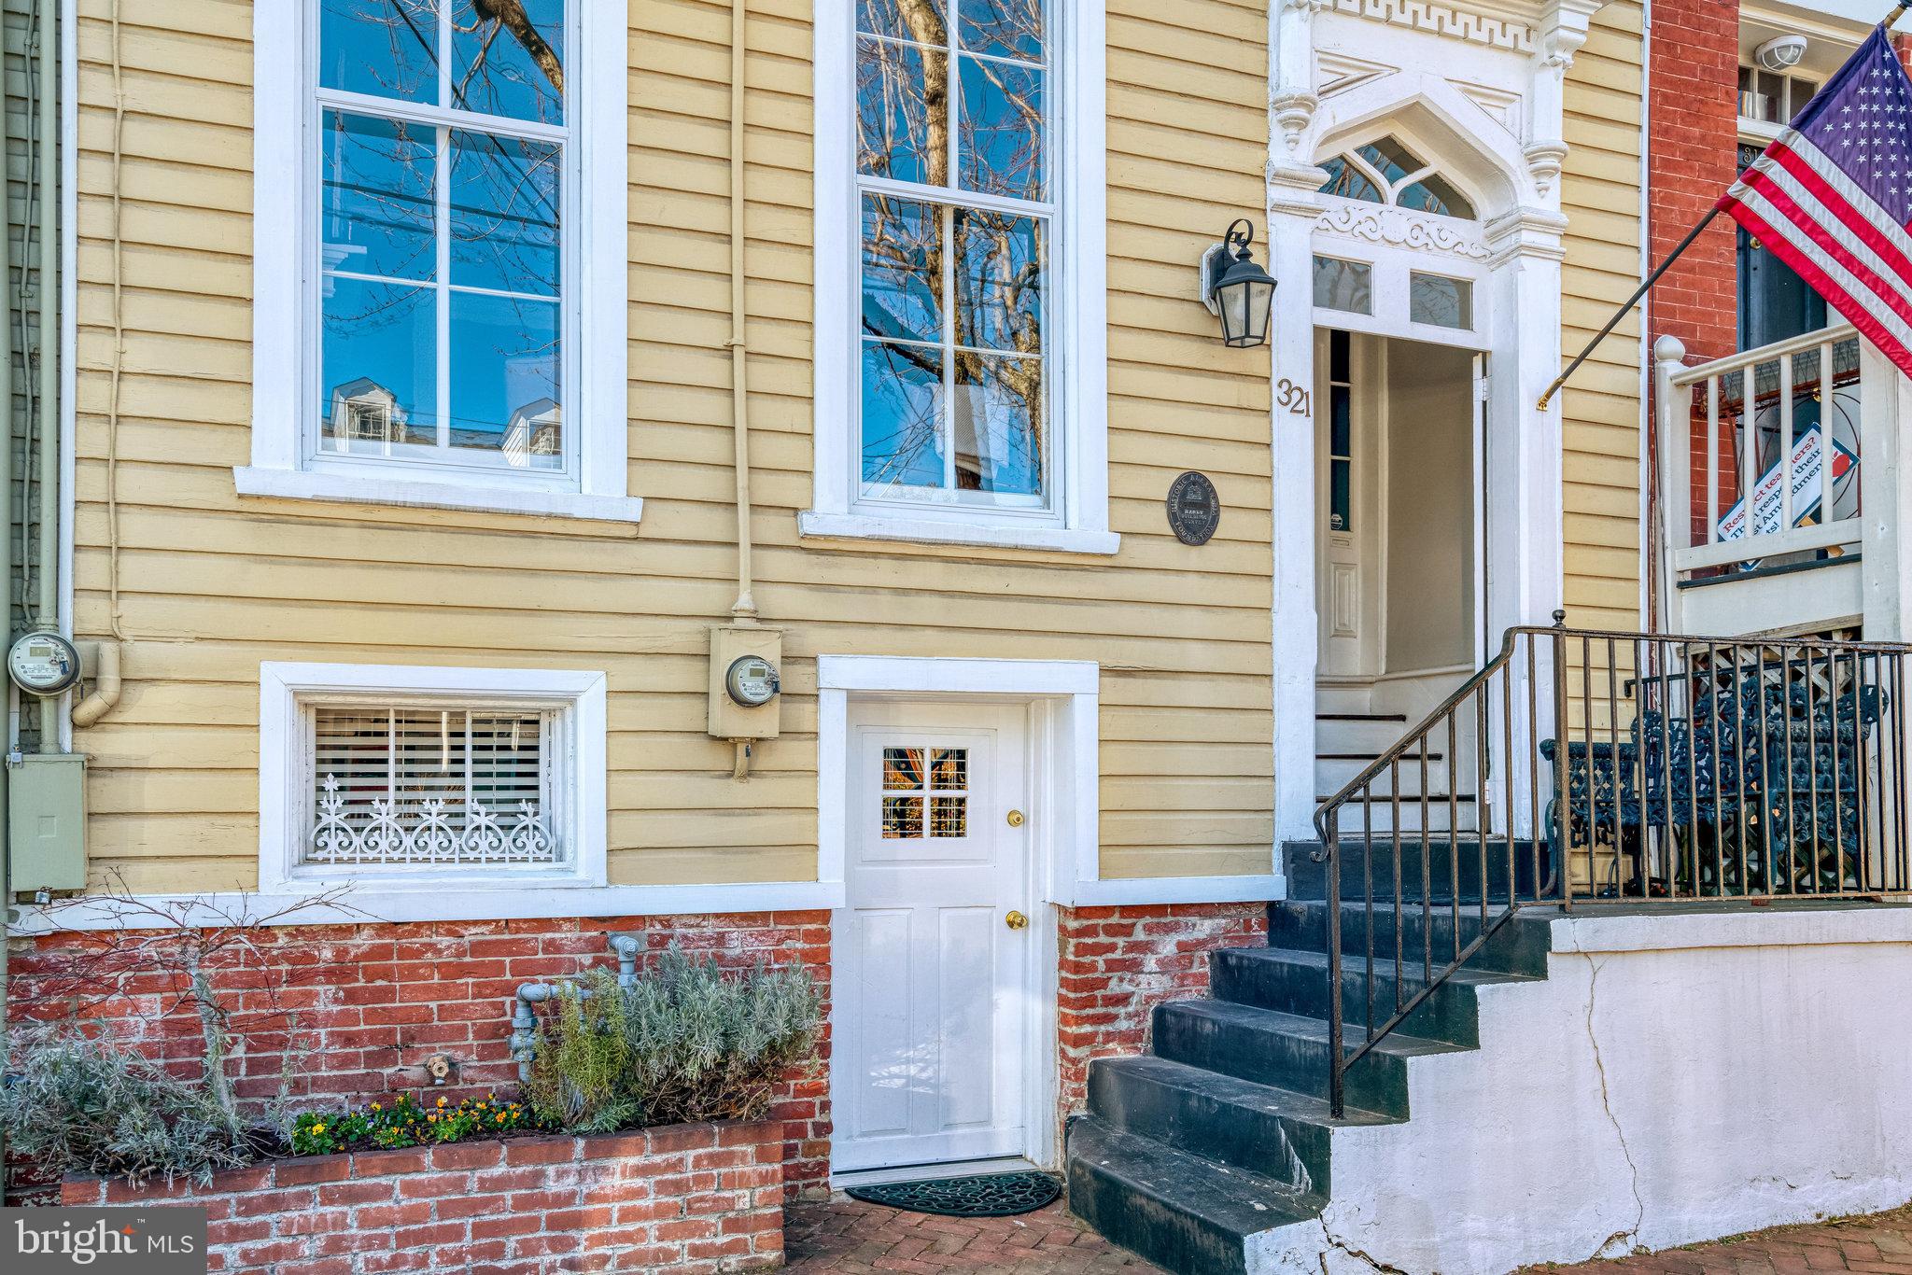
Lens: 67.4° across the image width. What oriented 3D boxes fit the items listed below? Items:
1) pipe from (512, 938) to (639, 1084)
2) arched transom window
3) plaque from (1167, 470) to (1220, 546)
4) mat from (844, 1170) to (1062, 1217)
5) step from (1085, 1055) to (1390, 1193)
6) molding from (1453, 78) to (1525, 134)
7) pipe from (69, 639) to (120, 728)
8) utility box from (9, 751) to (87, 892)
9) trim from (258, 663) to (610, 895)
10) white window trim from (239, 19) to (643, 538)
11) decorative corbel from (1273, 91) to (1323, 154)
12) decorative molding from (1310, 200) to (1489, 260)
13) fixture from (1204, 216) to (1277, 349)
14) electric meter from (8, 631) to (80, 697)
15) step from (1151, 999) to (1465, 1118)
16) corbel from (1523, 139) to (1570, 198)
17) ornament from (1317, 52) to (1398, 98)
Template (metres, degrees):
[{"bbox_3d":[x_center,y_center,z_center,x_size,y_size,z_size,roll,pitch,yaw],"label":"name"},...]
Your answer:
[{"bbox_3d":[-1.309,1.278,4.939,0.440,0.500,0.160,1,-2,-20],"label":"pipe"},{"bbox_3d":[1.752,-1.842,5.786,0.760,0.300,0.070,2,-5,-19],"label":"arched transom window"},{"bbox_3d":[0.976,-0.527,5.884,0.235,0.295,0.025,1,-2,-20],"label":"plaque"},{"bbox_3d":[-0.014,2.050,5.301,0.800,0.020,0.430,1,-2,-20],"label":"mat"},{"bbox_3d":[0.895,1.567,4.676,0.261,0.206,1.292,2,-5,-24],"label":"step"},{"bbox_3d":[2.138,-2.130,5.755,0.310,0.195,0.050,2,-5,-19],"label":"molding"},{"bbox_3d":[-2.693,0.145,4.485,0.140,0.270,0.100,1,-2,-20],"label":"pipe"},{"bbox_3d":[-2.806,0.570,4.434,0.205,0.420,0.120,1,-2,-20],"label":"utility box"},{"bbox_3d":[-1.764,0.465,4.887,1.110,0.760,0.120,1,-2,-20],"label":"trim"},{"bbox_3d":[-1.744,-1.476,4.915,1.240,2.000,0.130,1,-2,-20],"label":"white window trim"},{"bbox_3d":[1.294,-1.933,5.393,0.155,0.210,0.125,2,-5,-19],"label":"decorative corbel"},{"bbox_3d":[1.967,-1.813,6.390,1.000,0.150,0.050,1,-2,-20],"label":"decorative molding"},{"bbox_3d":[1.026,-1.284,5.231,0.210,0.420,0.270,2,-5,-19],"label":"fixture"},{"bbox_3d":[-2.631,0.073,4.108,0.180,0.185,0.110,2,-5,-19],"label":"electric meter"},{"bbox_3d":[1.135,1.374,4.755,0.247,0.185,1.294,2,-5,-24],"label":"step"},{"bbox_3d":[2.365,-1.882,5.746,0.155,0.210,0.125,2,-5,-19],"label":"corbel"},{"bbox_3d":[1.716,-2.399,6.112,0.420,0.200,0.050,1,-2,-20],"label":"ornament"}]

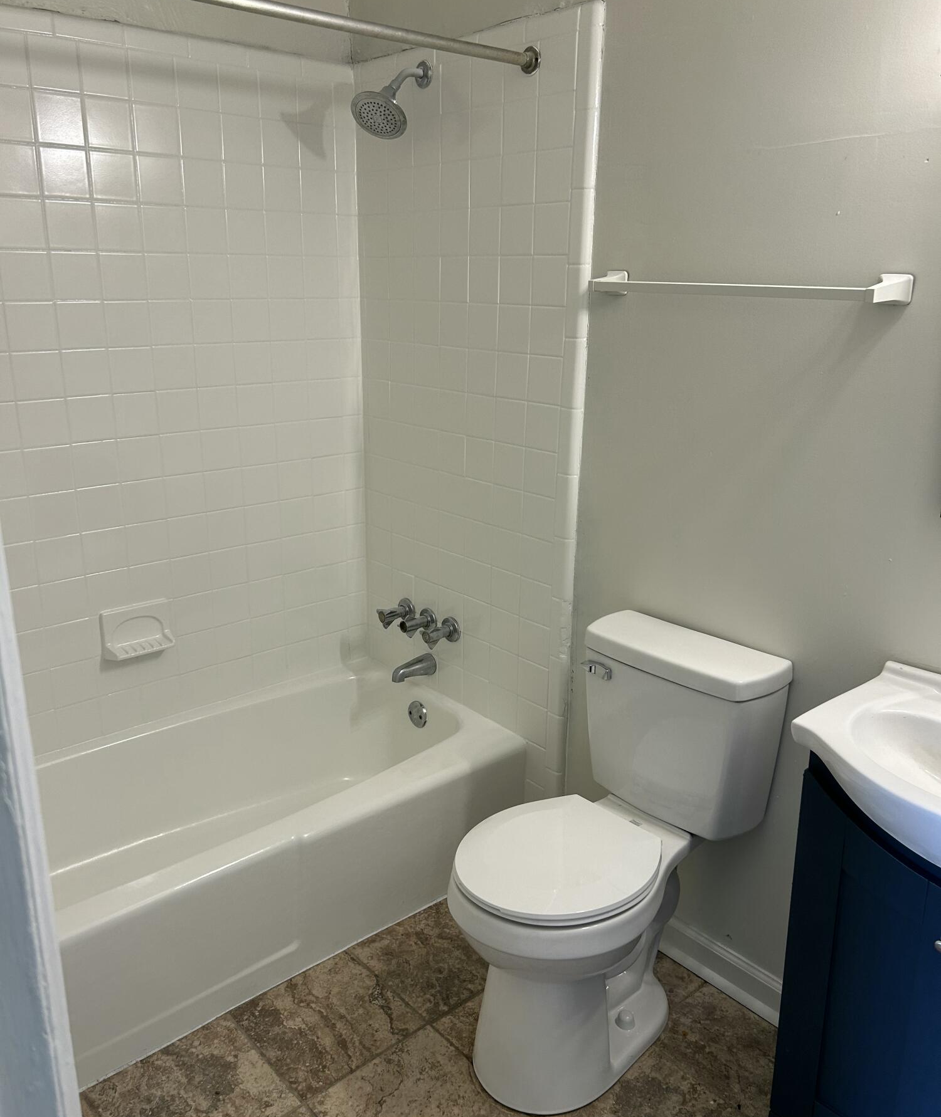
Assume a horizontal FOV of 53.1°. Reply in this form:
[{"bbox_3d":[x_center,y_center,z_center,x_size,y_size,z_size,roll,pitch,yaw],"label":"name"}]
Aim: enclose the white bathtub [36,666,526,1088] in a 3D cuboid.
[{"bbox_3d":[-0.658,0.705,2.304,1.524,0.359,0.723,-14,22,-39],"label":"white bathtub"}]

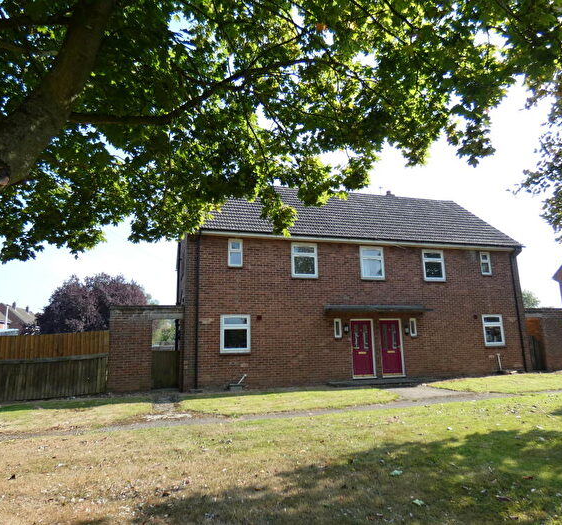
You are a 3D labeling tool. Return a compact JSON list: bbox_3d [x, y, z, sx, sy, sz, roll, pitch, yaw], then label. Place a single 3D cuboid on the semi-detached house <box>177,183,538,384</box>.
[{"bbox_3d":[2.445,0.630,18.495,13.850,8.550,7.950,2,-11,-16],"label":"semi-detached house"}]

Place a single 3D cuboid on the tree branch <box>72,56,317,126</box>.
[{"bbox_3d":[-0.602,-1.581,3.643,2.275,1.406,0.400,6,-13,-31],"label":"tree branch"}]

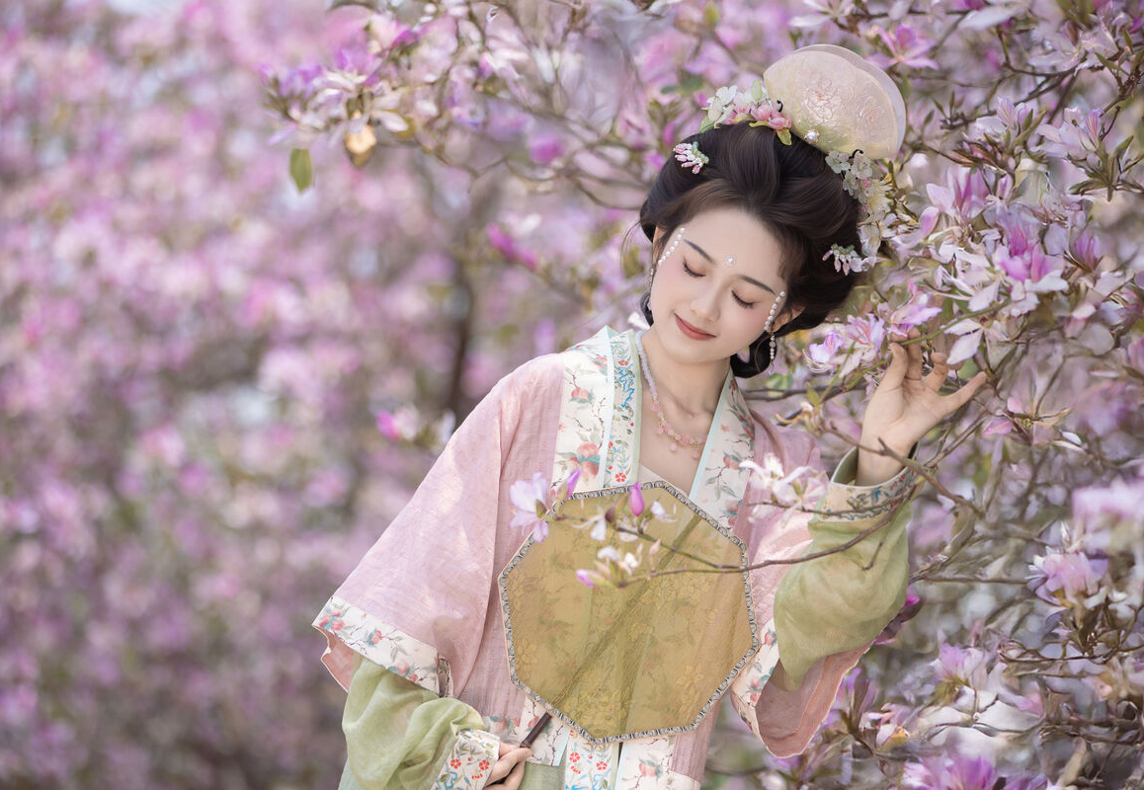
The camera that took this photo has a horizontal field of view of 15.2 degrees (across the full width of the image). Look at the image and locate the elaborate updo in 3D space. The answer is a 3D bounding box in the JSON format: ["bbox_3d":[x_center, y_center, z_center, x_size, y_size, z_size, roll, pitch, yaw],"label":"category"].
[{"bbox_3d":[0.187,-0.162,4.620,0.235,0.240,0.235,31,15,5],"label":"elaborate updo"}]

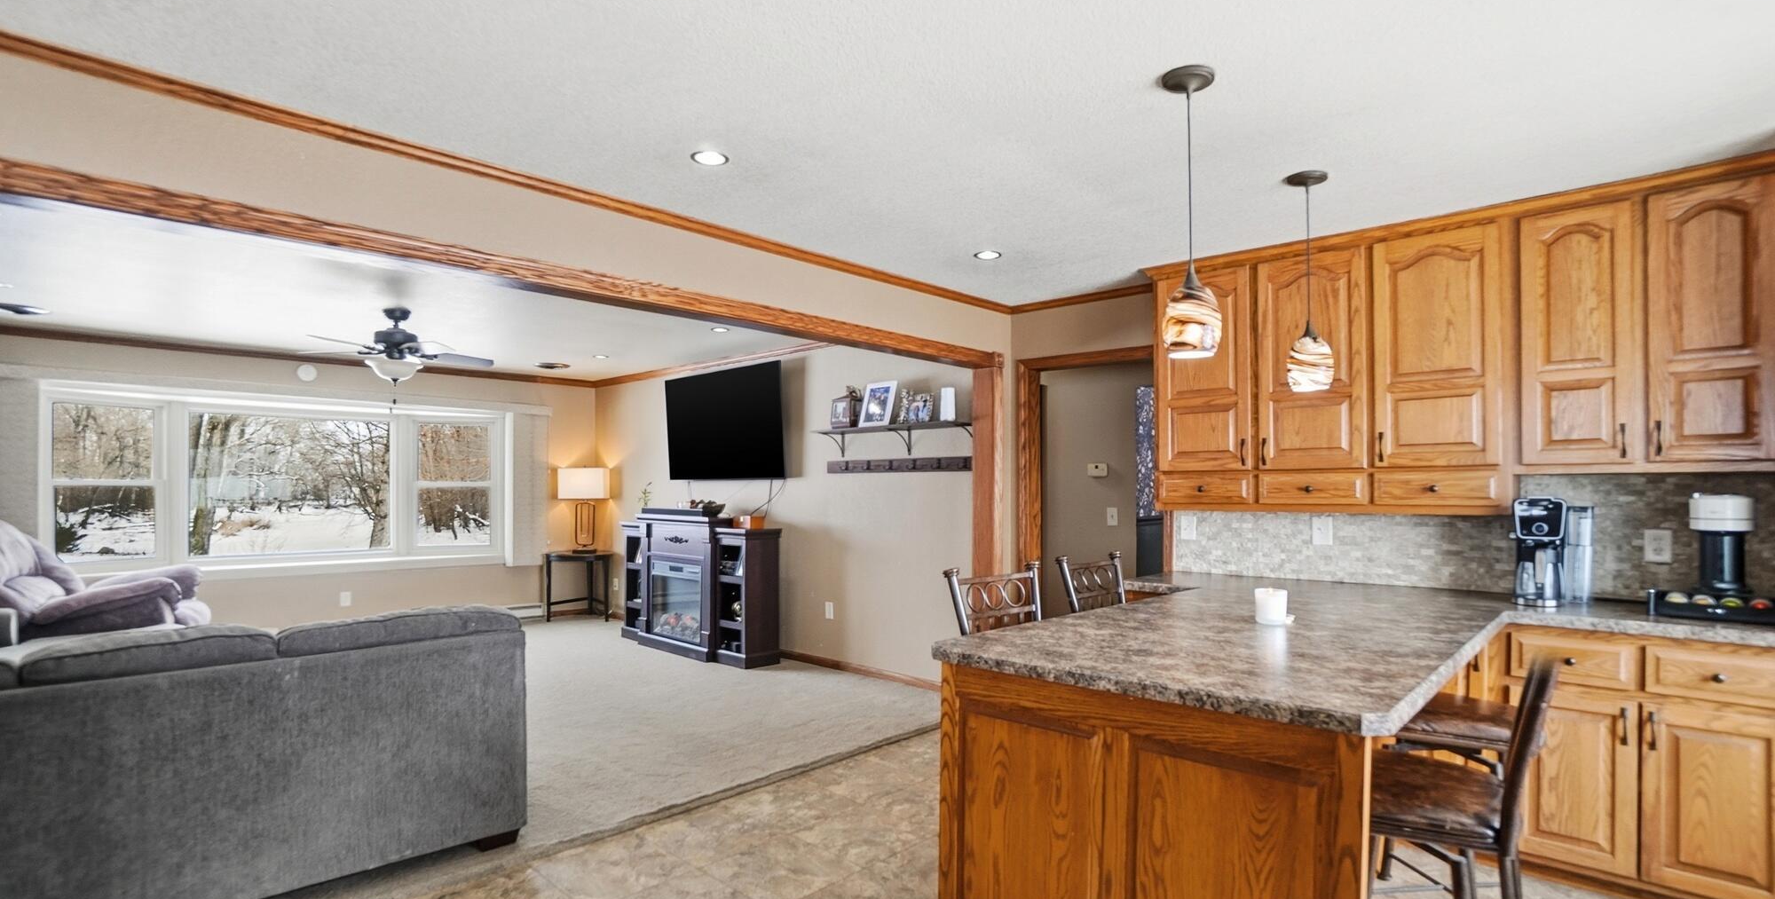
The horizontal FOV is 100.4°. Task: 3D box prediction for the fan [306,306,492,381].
[{"bbox_3d":[-3.135,-0.677,4.720,1.130,0.490,1.130,2,-3,-45],"label":"fan"}]

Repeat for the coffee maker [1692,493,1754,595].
[{"bbox_3d":[2.857,0.320,2.530,0.320,0.325,0.143,2,-3,-44],"label":"coffee maker"}]

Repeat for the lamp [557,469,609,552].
[{"bbox_3d":[-2.993,0.594,7.250,0.440,0.840,0.220,0,-2,0],"label":"lamp"}]

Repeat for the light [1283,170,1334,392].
[{"bbox_3d":[1.493,-0.582,2.620,0.150,0.780,0.150,2,-3,-45],"label":"light"}]

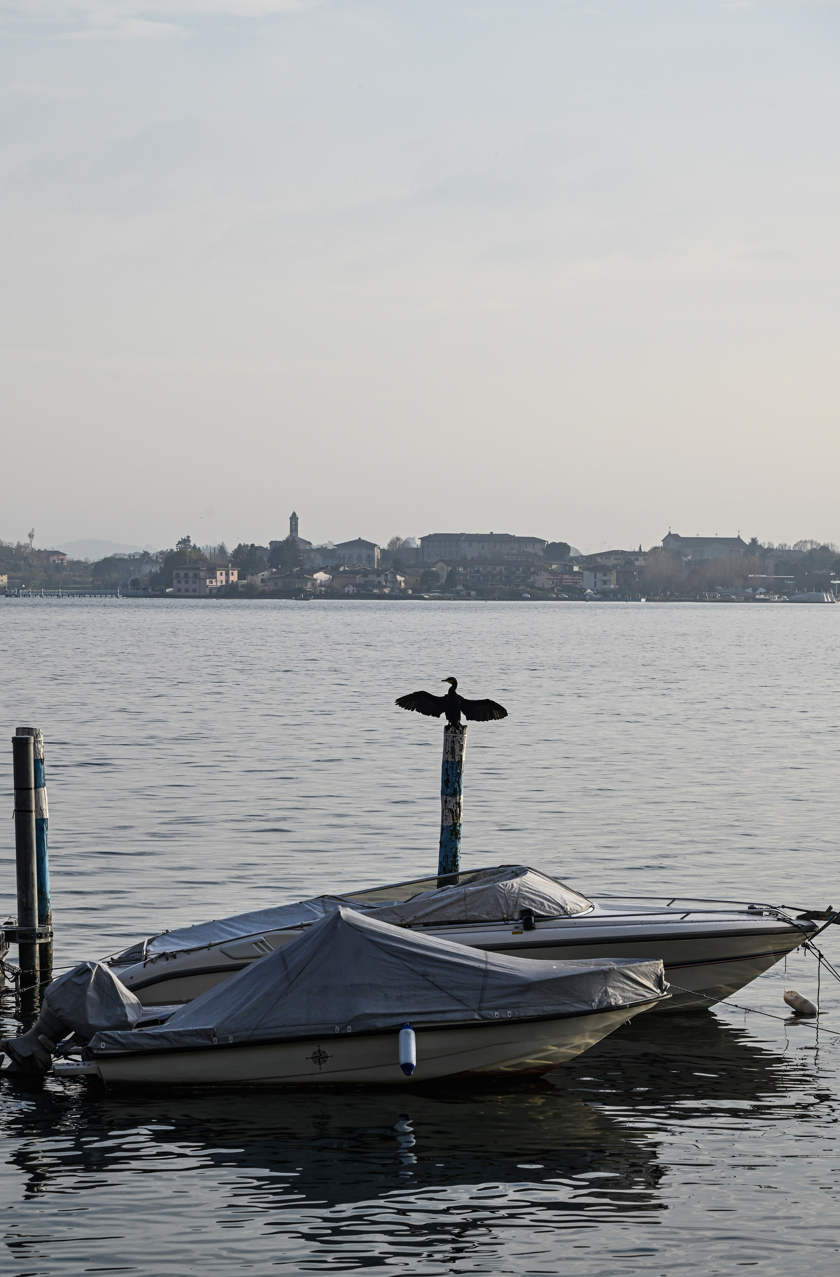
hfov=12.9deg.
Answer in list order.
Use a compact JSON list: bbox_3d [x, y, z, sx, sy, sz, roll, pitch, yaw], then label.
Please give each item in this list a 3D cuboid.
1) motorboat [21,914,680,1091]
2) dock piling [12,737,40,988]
[{"bbox_3d":[-0.700,3.090,32.300,5.800,1.500,1.950,0,1,-4],"label":"motorboat"},{"bbox_3d":[-4.100,2.350,38.700,0.220,2.700,0.220,-1,1,0],"label":"dock piling"}]

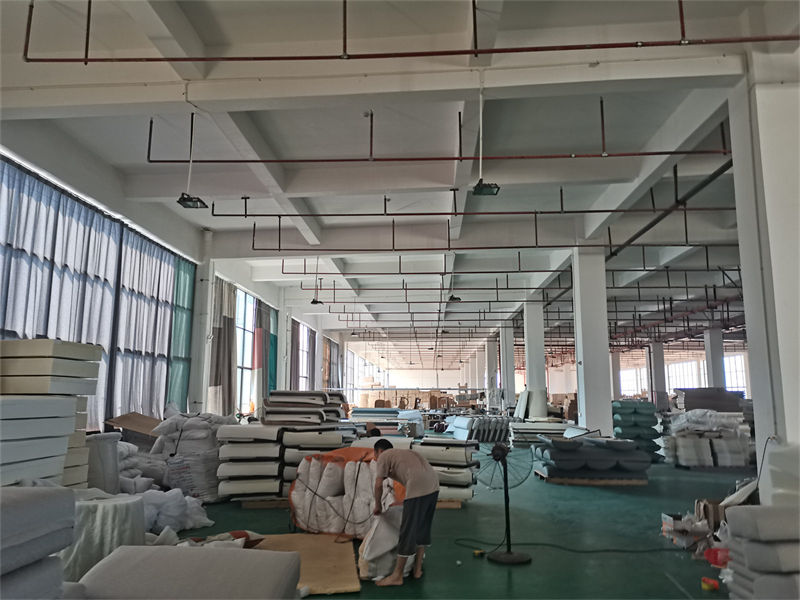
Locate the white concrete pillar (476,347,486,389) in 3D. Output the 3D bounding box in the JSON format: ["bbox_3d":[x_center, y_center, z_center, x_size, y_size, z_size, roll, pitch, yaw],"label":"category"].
[{"bbox_3d":[5.461,5.687,40.409,0.530,4.680,0.530,0,-9,3],"label":"white concrete pillar"}]

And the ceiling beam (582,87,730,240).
[{"bbox_3d":[3.947,-2.072,9.708,0.220,0.530,6.490,0,-9,3],"label":"ceiling beam"}]

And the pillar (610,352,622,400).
[{"bbox_3d":[16.500,6.263,45.645,0.600,5.050,0.600,-1,-9,3],"label":"pillar"}]

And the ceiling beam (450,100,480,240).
[{"bbox_3d":[1.126,-2.219,10.855,0.245,0.436,7.437,-1,-9,3],"label":"ceiling beam"}]

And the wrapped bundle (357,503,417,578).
[{"bbox_3d":[-0.116,2.337,5.896,0.520,0.640,0.450,-1,-9,3],"label":"wrapped bundle"}]

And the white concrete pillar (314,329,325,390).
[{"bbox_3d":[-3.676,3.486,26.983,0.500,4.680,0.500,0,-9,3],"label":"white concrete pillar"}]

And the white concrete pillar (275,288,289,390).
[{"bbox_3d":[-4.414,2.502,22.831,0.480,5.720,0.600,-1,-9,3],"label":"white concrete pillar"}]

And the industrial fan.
[{"bbox_3d":[1.038,1.955,6.045,0.600,1.210,0.450,-2,-9,17],"label":"industrial fan"}]

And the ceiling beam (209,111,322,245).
[{"bbox_3d":[-2.235,-2.159,11.024,0.248,0.436,7.437,-1,-9,3],"label":"ceiling beam"}]

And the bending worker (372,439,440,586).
[{"bbox_3d":[0.058,1.855,5.401,0.600,1.190,0.460,-4,-10,28],"label":"bending worker"}]

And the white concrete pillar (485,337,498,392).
[{"bbox_3d":[5.926,5.188,38.226,0.600,5.050,0.600,-1,-9,3],"label":"white concrete pillar"}]

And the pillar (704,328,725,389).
[{"bbox_3d":[13.771,3.484,26.123,0.530,4.680,0.530,0,-9,3],"label":"pillar"}]

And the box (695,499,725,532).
[{"bbox_3d":[3.588,2.498,6.966,0.300,0.400,0.300,-1,-9,3],"label":"box"}]

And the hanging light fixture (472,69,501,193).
[{"bbox_3d":[0.855,-1.663,6.000,0.270,1.270,0.220,0,-9,3],"label":"hanging light fixture"}]

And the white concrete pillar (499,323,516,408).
[{"bbox_3d":[5.504,3.930,30.297,0.600,5.050,0.600,-1,-9,3],"label":"white concrete pillar"}]

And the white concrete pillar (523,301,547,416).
[{"bbox_3d":[5.084,2.678,22.400,0.600,5.050,0.600,-1,-9,3],"label":"white concrete pillar"}]

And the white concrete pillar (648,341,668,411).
[{"bbox_3d":[14.240,4.585,33.038,0.530,4.680,0.530,0,-9,3],"label":"white concrete pillar"}]

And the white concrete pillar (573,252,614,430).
[{"bbox_3d":[4.096,1.283,12.724,0.530,4.680,0.530,0,-9,3],"label":"white concrete pillar"}]

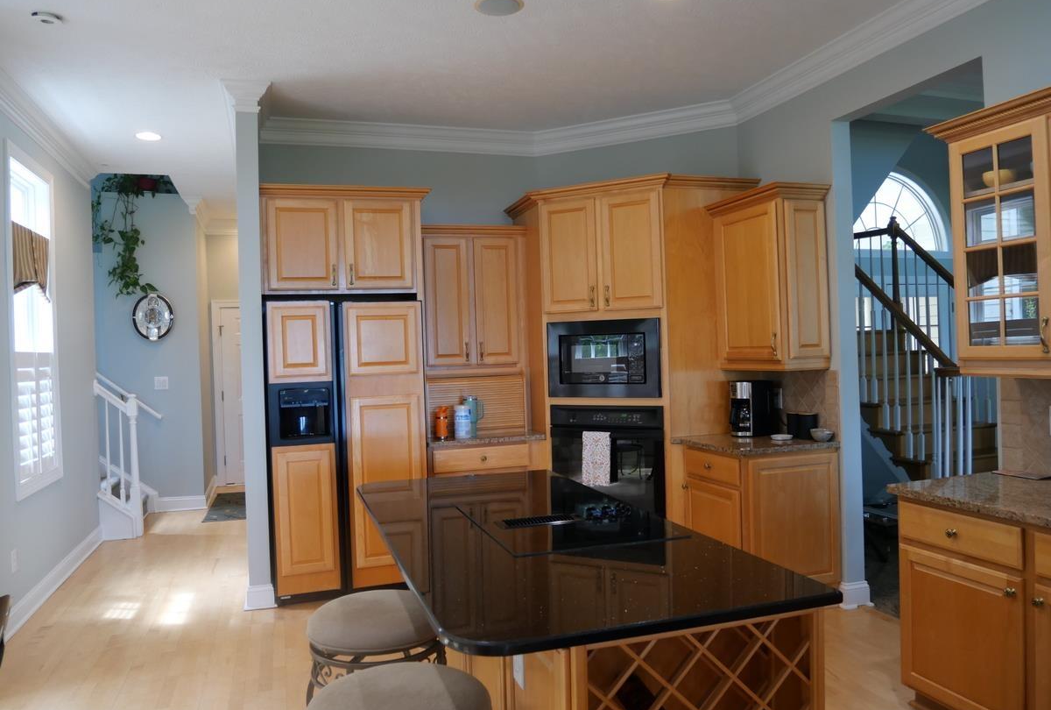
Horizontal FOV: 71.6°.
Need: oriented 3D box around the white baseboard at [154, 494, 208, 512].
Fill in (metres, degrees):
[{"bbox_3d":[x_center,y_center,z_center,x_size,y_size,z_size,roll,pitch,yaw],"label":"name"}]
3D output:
[{"bbox_3d":[-3.389,1.459,7.180,0.472,0.141,0.021,-2,0,-19],"label":"white baseboard"}]

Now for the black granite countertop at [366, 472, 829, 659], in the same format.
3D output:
[{"bbox_3d":[-0.009,0.573,2.422,0.922,0.038,1.879,-2,0,-19],"label":"black granite countertop"}]

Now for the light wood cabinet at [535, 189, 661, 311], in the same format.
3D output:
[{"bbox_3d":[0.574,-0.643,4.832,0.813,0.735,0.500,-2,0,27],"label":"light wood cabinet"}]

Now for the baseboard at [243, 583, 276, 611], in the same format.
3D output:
[{"bbox_3d":[-1.559,1.417,4.296,0.182,0.140,0.050,-2,0,-18],"label":"baseboard"}]

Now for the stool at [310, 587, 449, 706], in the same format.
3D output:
[{"bbox_3d":[-0.481,1.140,2.404,0.460,0.650,0.460,-2,0,-18],"label":"stool"}]

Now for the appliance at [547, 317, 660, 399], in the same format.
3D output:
[{"bbox_3d":[0.567,0.021,4.710,0.743,0.483,0.430,-2,0,26],"label":"appliance"}]

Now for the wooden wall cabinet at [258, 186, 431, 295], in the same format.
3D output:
[{"bbox_3d":[-1.144,-0.688,4.638,1.020,0.644,0.579,-2,0,-19],"label":"wooden wall cabinet"}]

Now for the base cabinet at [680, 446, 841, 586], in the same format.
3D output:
[{"bbox_3d":[1.340,0.959,4.163,0.601,0.891,0.594,-2,0,-19],"label":"base cabinet"}]

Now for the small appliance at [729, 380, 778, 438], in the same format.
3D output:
[{"bbox_3d":[1.396,0.321,4.492,0.210,0.340,0.180,-2,0,-32],"label":"small appliance"}]

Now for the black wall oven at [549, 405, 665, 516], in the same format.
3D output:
[{"bbox_3d":[0.624,0.671,4.772,0.746,0.729,0.580,-2,0,26],"label":"black wall oven"}]

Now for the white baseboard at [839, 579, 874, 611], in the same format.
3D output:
[{"bbox_3d":[1.815,1.313,4.001,0.182,0.134,0.050,-2,0,-18],"label":"white baseboard"}]

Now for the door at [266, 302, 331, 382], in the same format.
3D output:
[{"bbox_3d":[-1.331,-0.077,4.322,0.368,0.483,0.060,-2,0,-19],"label":"door"}]

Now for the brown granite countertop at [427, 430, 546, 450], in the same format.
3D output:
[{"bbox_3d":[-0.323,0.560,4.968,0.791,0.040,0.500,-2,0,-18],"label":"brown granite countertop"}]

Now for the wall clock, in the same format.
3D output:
[{"bbox_3d":[-3.612,-0.368,7.068,0.376,0.478,0.104,-2,0,-19],"label":"wall clock"}]

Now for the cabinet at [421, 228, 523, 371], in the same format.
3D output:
[{"bbox_3d":[-0.381,-0.369,4.985,0.728,0.928,0.394,-2,0,-19],"label":"cabinet"}]

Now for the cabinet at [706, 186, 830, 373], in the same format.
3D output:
[{"bbox_3d":[1.412,-0.422,4.263,0.333,1.001,0.686,-2,0,-18],"label":"cabinet"}]

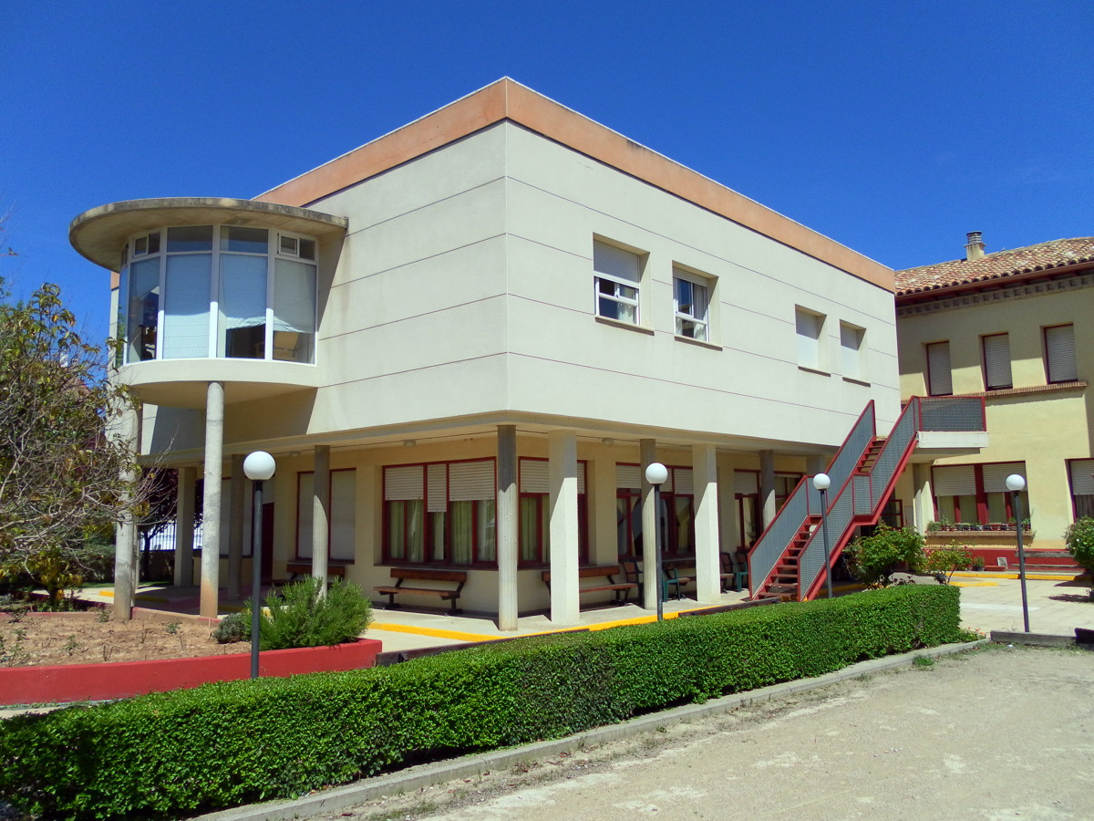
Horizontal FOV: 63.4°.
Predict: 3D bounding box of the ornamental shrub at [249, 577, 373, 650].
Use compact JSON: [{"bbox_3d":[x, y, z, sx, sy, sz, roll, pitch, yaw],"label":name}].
[{"bbox_3d":[-2.994,2.533,11.200,1.480,0.840,1.300,1,-7,-14],"label":"ornamental shrub"}]

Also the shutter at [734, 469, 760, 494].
[{"bbox_3d":[4.745,1.744,21.221,0.080,0.520,1.170,-7,-9,42],"label":"shutter"}]

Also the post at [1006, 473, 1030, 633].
[{"bbox_3d":[7.529,2.261,14.044,0.270,2.490,0.270,-4,-8,28],"label":"post"}]

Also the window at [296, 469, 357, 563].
[{"bbox_3d":[-4.989,2.384,20.013,2.480,2.060,0.140,-7,-9,42],"label":"window"}]

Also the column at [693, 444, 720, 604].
[{"bbox_3d":[3.238,2.261,17.949,0.326,3.191,0.345,-7,-9,42],"label":"column"}]

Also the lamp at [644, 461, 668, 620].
[{"bbox_3d":[1.321,1.905,10.670,0.270,2.520,0.270,-1,-7,7],"label":"lamp"}]

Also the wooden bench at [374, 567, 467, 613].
[{"bbox_3d":[-2.312,3.284,16.117,2.139,0.731,0.533,-7,-9,42],"label":"wooden bench"}]

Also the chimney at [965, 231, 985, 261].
[{"bbox_3d":[14.667,-5.617,30.288,0.572,1.039,0.572,-7,-9,42],"label":"chimney"}]

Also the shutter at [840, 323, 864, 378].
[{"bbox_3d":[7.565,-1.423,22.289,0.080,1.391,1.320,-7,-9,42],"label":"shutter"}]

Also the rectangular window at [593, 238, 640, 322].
[{"bbox_3d":[1.167,-2.172,15.365,0.120,1.378,1.515,-7,-9,42],"label":"rectangular window"}]

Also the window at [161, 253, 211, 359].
[{"bbox_3d":[-6.691,-1.930,16.542,0.930,1.990,0.120,-2,-7,8],"label":"window"}]

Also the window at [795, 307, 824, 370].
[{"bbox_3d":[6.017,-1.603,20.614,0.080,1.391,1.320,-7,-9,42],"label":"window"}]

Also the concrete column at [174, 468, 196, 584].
[{"bbox_3d":[-9.817,3.153,24.000,0.350,3.220,0.350,-7,-9,42],"label":"concrete column"}]

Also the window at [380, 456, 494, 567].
[{"bbox_3d":[-2.222,2.053,17.671,3.392,2.046,0.127,-7,-9,42],"label":"window"}]

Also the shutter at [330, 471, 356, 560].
[{"bbox_3d":[-4.260,2.204,18.573,1.027,1.833,0.080,-7,-9,42],"label":"shutter"}]

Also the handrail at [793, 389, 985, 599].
[{"bbox_3d":[7.818,1.663,19.306,1.272,4.516,7.738,-7,-9,42],"label":"handrail"}]

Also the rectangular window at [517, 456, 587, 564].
[{"bbox_3d":[0.118,1.849,16.129,0.120,1.928,1.872,-7,-9,42],"label":"rectangular window"}]

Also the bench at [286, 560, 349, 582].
[{"bbox_3d":[-5.144,3.711,18.989,2.180,0.770,0.560,-7,-9,42],"label":"bench"}]

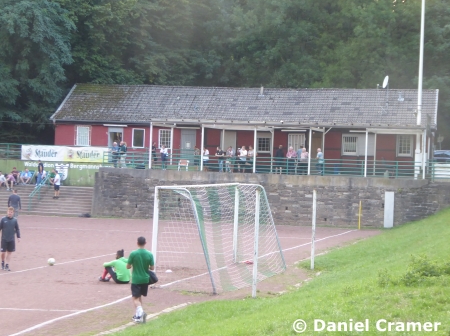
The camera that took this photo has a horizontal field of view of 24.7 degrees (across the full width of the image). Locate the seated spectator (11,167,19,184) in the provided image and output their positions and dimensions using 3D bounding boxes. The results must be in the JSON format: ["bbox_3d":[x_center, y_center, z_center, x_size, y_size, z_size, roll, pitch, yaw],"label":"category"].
[{"bbox_3d":[-14.463,0.574,71.000,0.550,1.175,0.750,2,0,6],"label":"seated spectator"}]

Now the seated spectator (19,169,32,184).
[{"bbox_3d":[-13.716,0.601,71.000,0.700,1.133,0.780,2,0,0],"label":"seated spectator"}]

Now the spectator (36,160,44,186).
[{"bbox_3d":[-11.151,0.347,62.004,0.480,1.600,0.420,2,0,45],"label":"spectator"}]

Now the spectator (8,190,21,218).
[{"bbox_3d":[-10.055,1.961,49.200,0.580,1.824,0.380,2,0,3],"label":"spectator"}]

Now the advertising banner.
[{"bbox_3d":[-11.134,-0.946,71.500,6.300,1.030,0.040,1,0,14],"label":"advertising banner"}]

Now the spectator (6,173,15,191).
[{"bbox_3d":[-12.675,0.836,61.003,0.500,1.080,0.700,2,0,9],"label":"spectator"}]

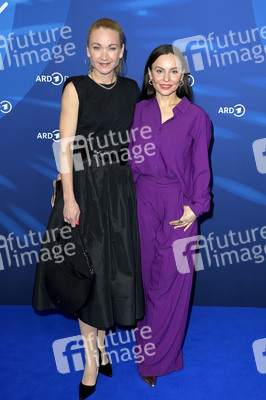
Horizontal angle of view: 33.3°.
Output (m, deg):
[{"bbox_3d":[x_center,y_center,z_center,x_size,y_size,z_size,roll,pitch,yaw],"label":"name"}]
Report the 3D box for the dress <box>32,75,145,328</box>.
[{"bbox_3d":[-0.225,-0.008,2.200,0.570,1.190,0.420,0,7,-10],"label":"dress"}]

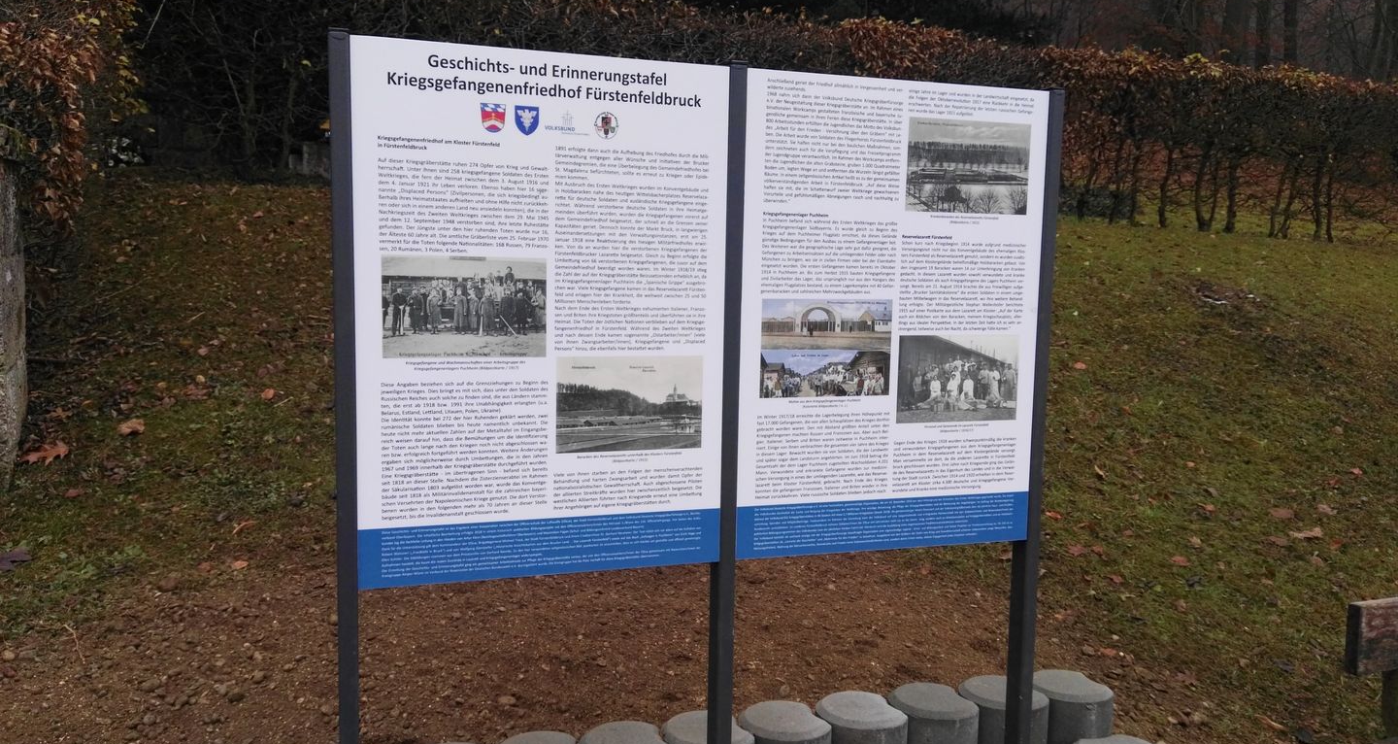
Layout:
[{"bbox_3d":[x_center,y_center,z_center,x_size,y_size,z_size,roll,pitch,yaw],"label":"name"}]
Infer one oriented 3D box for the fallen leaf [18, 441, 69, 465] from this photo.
[{"bbox_3d":[-2.015,0.252,3.480,0.100,0.028,0.155,19,23,36],"label":"fallen leaf"}]

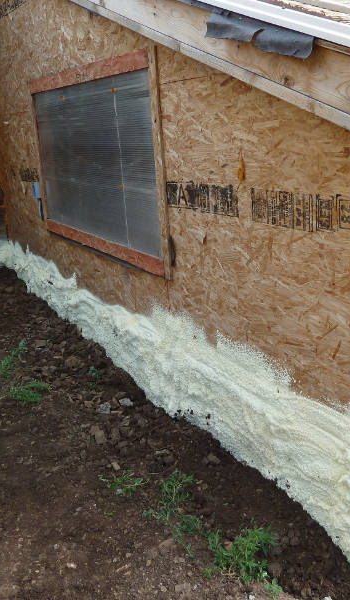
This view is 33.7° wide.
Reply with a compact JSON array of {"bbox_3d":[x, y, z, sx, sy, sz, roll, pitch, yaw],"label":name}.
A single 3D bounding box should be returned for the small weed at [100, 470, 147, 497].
[{"bbox_3d":[-0.195,0.694,2.185,0.180,0.050,0.110,-3,17,0],"label":"small weed"}]

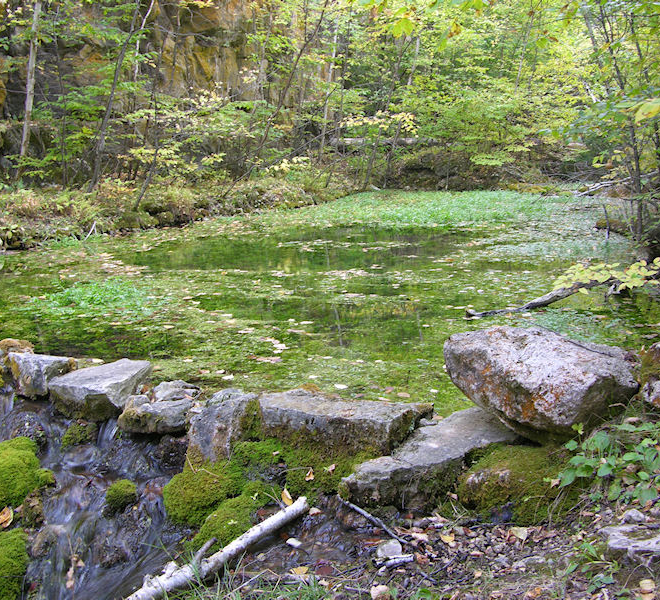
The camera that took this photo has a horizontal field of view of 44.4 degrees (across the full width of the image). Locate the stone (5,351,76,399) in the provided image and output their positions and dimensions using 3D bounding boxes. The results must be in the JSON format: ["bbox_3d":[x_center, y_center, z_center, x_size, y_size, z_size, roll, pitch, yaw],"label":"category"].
[{"bbox_3d":[-1.660,0.430,4.660,0.340,0.210,0.260,-3,12,-15],"label":"stone"}]

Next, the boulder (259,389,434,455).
[{"bbox_3d":[0.082,0.559,3.800,0.750,0.190,0.330,3,12,17],"label":"boulder"}]

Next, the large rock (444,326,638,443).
[{"bbox_3d":[0.868,0.300,3.318,0.710,0.360,0.500,3,12,12],"label":"large rock"}]

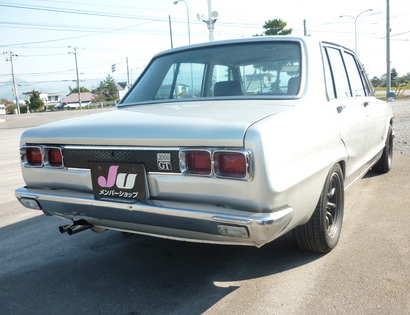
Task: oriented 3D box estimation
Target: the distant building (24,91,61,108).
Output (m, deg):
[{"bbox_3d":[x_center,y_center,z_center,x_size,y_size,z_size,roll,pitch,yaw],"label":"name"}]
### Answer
[{"bbox_3d":[-46.124,-16.143,114.000,10.500,5.200,8.000,-7,9,-21],"label":"distant building"}]

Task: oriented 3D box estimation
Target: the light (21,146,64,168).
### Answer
[{"bbox_3d":[-0.848,-0.005,2.135,0.335,0.115,0.065,2,10,30],"label":"light"}]

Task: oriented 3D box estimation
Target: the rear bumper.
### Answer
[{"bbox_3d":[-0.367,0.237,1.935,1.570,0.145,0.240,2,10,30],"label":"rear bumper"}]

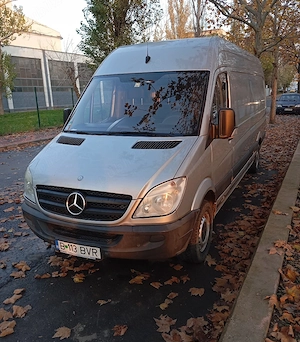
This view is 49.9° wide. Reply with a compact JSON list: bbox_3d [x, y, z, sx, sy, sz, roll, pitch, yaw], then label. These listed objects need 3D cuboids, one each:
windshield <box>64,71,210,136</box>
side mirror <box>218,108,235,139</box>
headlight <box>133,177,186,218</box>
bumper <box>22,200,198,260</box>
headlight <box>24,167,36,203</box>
[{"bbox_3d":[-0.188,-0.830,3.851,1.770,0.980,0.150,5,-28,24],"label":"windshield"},{"bbox_3d":[0.797,-0.498,3.376,0.190,0.320,0.150,5,16,24],"label":"side mirror"},{"bbox_3d":[0.094,0.236,2.842,0.400,0.340,0.360,5,16,24],"label":"headlight"},{"bbox_3d":[-0.562,0.528,3.281,1.970,0.410,0.650,5,16,24],"label":"bumper"},{"bbox_3d":[-1.275,0.121,3.468,0.400,0.340,0.360,5,16,24],"label":"headlight"}]

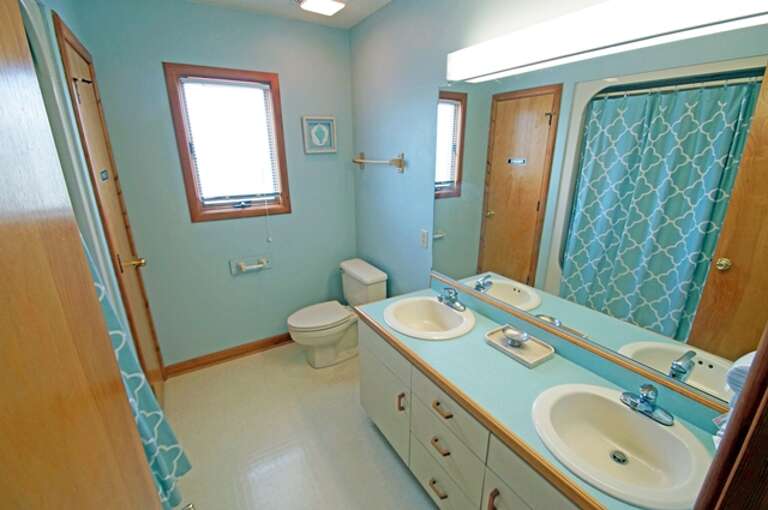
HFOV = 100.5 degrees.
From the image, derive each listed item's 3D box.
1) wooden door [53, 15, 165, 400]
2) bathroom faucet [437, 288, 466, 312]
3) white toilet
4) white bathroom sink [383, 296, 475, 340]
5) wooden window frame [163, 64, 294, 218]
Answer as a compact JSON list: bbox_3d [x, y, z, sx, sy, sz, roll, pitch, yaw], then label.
[{"bbox_3d":[-1.461,-0.035,1.771,0.060,2.100,0.570,-10,18,-29],"label":"wooden door"},{"bbox_3d":[0.344,0.228,1.720,0.120,0.090,0.165,-10,18,-29],"label":"bathroom faucet"},{"bbox_3d":[-0.393,0.475,2.518,0.730,0.672,0.510,-10,18,-29],"label":"white toilet"},{"bbox_3d":[0.225,0.381,1.636,0.450,0.170,0.475,-10,18,-29],"label":"white bathroom sink"},{"bbox_3d":[-1.027,-0.744,2.205,0.685,0.985,0.070,-10,18,-29],"label":"wooden window frame"}]

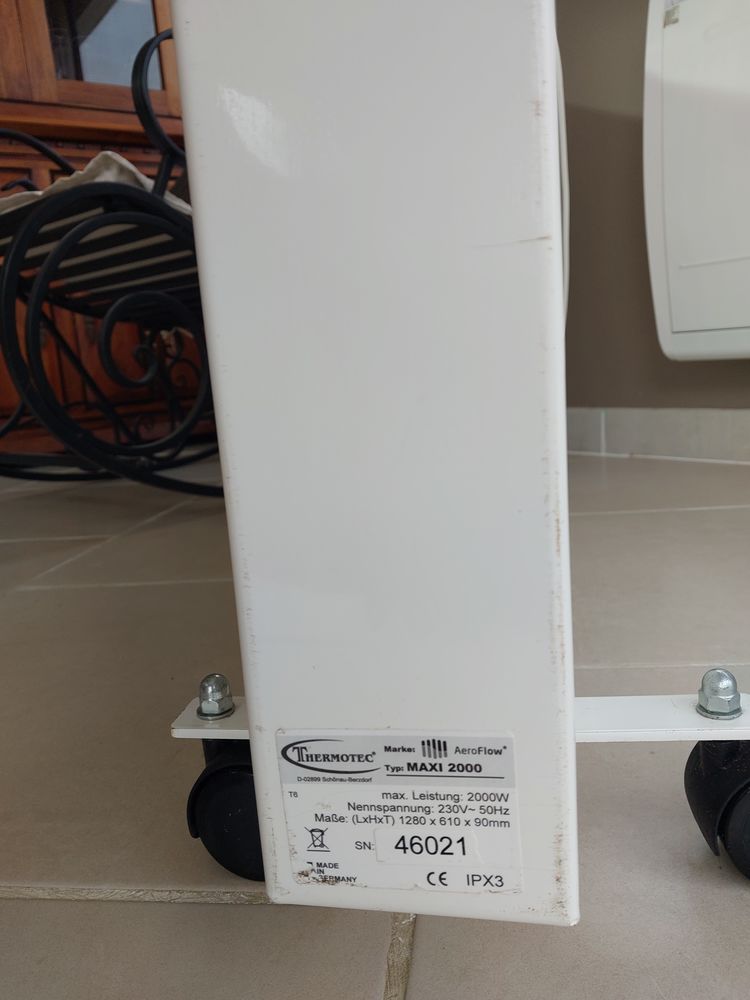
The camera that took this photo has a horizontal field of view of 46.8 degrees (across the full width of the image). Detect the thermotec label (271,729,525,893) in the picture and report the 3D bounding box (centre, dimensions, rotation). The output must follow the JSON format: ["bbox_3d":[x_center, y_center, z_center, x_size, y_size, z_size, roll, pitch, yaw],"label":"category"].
[{"bbox_3d":[0.006,0.085,0.237,0.065,0.046,0.002,-2,11,11],"label":"thermotec label"}]

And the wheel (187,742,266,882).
[{"bbox_3d":[-0.045,0.121,0.366,0.055,0.061,0.044,-3,11,8],"label":"wheel"}]

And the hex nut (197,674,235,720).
[{"bbox_3d":[-0.067,0.081,0.360,0.016,0.017,0.016,-3,11,8],"label":"hex nut"}]

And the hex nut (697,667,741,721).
[{"bbox_3d":[0.133,0.074,0.333,0.016,0.017,0.016,-3,11,8],"label":"hex nut"}]

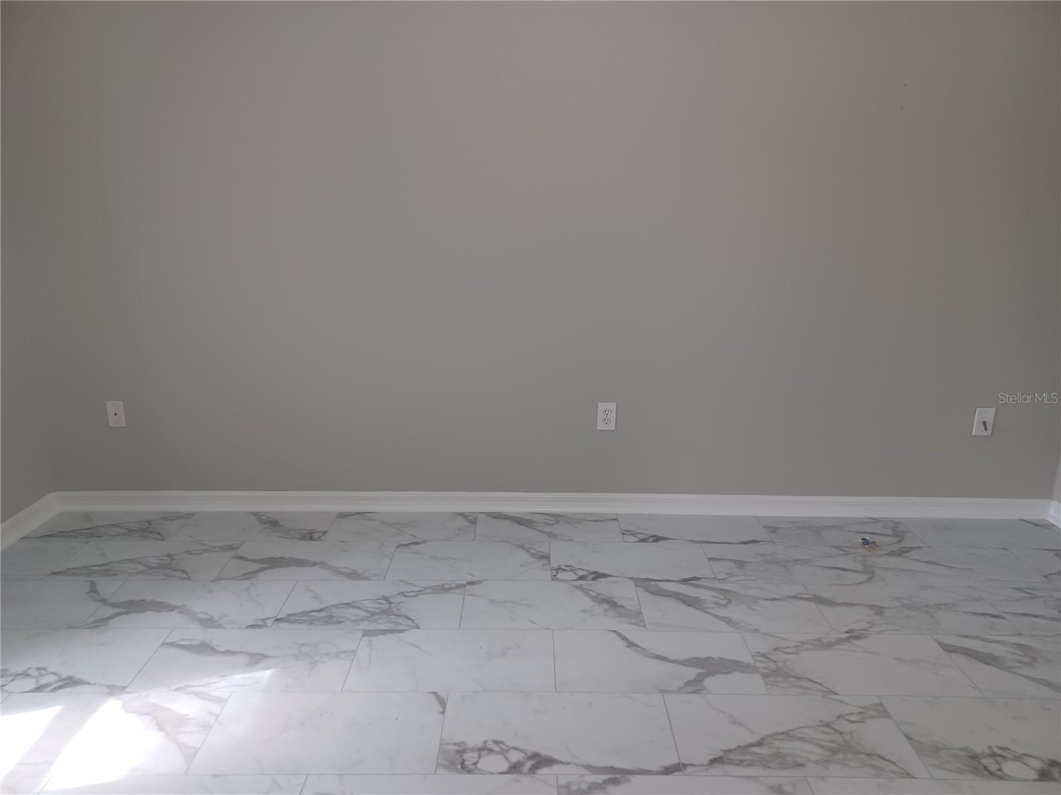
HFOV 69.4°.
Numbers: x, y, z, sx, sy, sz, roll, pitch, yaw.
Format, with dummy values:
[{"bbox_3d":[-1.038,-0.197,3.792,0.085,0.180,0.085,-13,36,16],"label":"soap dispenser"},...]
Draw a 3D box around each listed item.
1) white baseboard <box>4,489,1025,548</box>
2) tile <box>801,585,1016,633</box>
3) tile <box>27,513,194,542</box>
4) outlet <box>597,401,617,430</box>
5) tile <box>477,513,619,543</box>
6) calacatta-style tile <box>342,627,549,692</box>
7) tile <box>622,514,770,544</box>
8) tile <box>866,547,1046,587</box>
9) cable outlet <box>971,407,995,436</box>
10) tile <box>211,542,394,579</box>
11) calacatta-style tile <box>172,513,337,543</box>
[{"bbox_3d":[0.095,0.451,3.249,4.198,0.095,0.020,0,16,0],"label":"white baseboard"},{"bbox_3d":[1.277,0.719,2.593,0.601,0.010,0.300,0,17,0],"label":"tile"},{"bbox_3d":[-1.700,0.524,3.121,0.575,0.010,0.277,0,16,0],"label":"tile"},{"bbox_3d":[0.322,0.080,3.215,0.071,0.115,0.007,0,16,0],"label":"outlet"},{"bbox_3d":[0.077,0.539,3.153,0.601,0.010,0.276,0,17,0],"label":"tile"},{"bbox_3d":[-0.229,0.793,2.298,0.601,0.010,0.300,0,17,0],"label":"calacatta-style tile"},{"bbox_3d":[0.675,0.551,3.212,0.610,0.010,0.297,0,16,0],"label":"tile"},{"bbox_3d":[1.581,0.635,2.882,0.601,0.010,0.300,0,17,0],"label":"tile"},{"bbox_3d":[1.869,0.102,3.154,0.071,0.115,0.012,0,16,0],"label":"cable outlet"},{"bbox_3d":[-0.818,0.612,2.847,0.595,0.010,0.302,0,16,0],"label":"tile"},{"bbox_3d":[-1.127,0.529,3.148,0.601,0.010,0.276,0,17,0],"label":"calacatta-style tile"}]

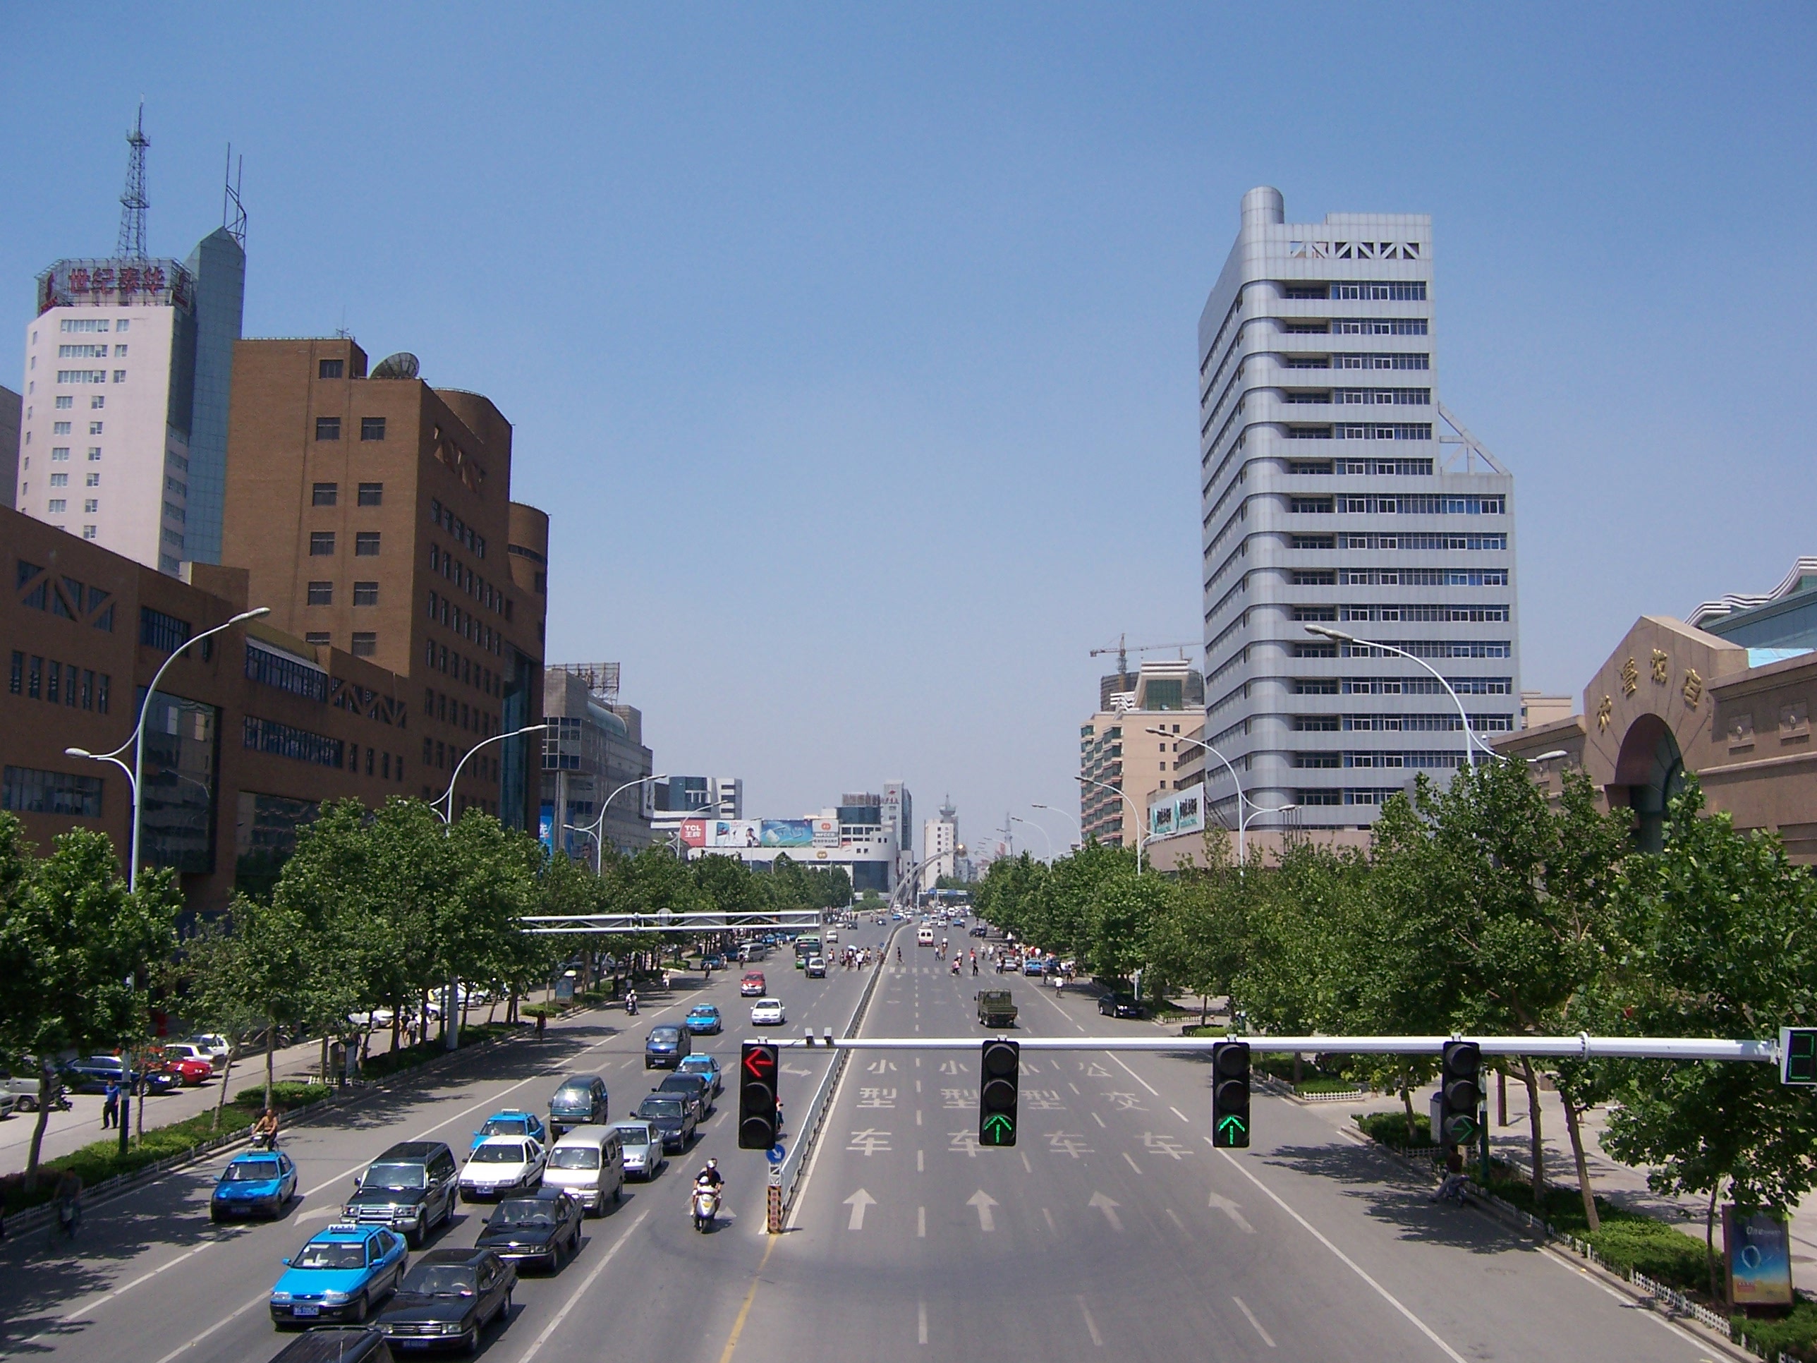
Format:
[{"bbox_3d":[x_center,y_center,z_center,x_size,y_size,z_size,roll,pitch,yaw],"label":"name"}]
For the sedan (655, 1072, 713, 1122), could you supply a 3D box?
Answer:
[{"bbox_3d":[-8.489,15.865,65.628,1.750,1.450,4.500,0,-7,0],"label":"sedan"}]

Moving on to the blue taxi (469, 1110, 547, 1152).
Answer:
[{"bbox_3d":[-12.452,14.270,53.980,1.700,1.500,4.350,1,-7,-3],"label":"blue taxi"}]

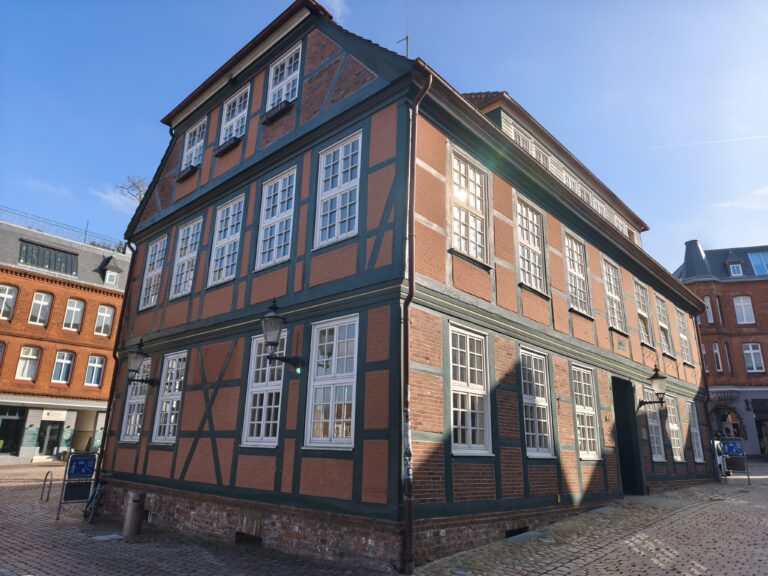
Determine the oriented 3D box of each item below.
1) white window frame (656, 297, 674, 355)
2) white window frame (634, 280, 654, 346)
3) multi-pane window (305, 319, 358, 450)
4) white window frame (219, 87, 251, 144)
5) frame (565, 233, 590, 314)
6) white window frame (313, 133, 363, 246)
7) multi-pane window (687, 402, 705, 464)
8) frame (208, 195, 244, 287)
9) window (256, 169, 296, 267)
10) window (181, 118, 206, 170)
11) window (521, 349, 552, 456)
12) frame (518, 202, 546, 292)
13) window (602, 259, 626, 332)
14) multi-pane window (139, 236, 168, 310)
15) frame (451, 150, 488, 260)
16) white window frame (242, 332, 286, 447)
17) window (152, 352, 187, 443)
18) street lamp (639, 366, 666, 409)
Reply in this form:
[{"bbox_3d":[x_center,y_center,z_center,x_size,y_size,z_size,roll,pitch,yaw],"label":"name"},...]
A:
[{"bbox_3d":[9.946,1.398,18.079,0.120,1.998,1.193,-14,-24,41],"label":"white window frame"},{"bbox_3d":[8.677,0.908,16.996,0.170,2.109,1.230,-14,-24,41],"label":"white window frame"},{"bbox_3d":[-0.875,1.621,8.834,1.235,2.199,0.150,-14,-24,40],"label":"multi-pane window"},{"bbox_3d":[-3.974,-4.489,13.584,1.284,1.601,0.120,-14,-24,41],"label":"white window frame"},{"bbox_3d":[5.008,-0.336,13.132,0.120,1.998,1.193,-14,-24,41],"label":"frame"},{"bbox_3d":[-0.837,-1.805,9.552,1.165,2.116,0.170,-14,-23,40],"label":"white window frame"},{"bbox_3d":[11.335,5.221,18.569,0.120,2.098,1.234,-14,-24,41],"label":"multi-pane window"},{"bbox_3d":[-3.661,-1.076,11.966,1.165,2.116,0.170,-14,-23,40],"label":"frame"},{"bbox_3d":[-2.321,-1.490,11.111,1.242,2.141,0.150,-14,-24,40],"label":"window"},{"bbox_3d":[-5.367,-4.027,14.521,1.144,1.466,0.170,-14,-23,40],"label":"window"},{"bbox_3d":[3.116,2.336,10.408,0.170,2.116,1.180,-14,-24,41],"label":"window"},{"bbox_3d":[3.301,-0.913,11.444,0.170,2.109,1.230,-14,-24,41],"label":"frame"},{"bbox_3d":[6.730,0.258,14.983,0.170,2.109,1.230,-14,-24,41],"label":"window"},{"bbox_3d":[-6.711,-0.404,14.962,1.226,2.141,0.150,-14,-24,40],"label":"multi-pane window"},{"bbox_3d":[1.706,-1.574,10.069,0.150,2.156,1.250,-14,-24,41],"label":"frame"},{"bbox_3d":[-2.337,1.983,10.117,1.227,2.199,0.150,-14,-24,40],"label":"white window frame"},{"bbox_3d":[-5.039,2.585,12.117,1.180,2.116,0.170,-14,-23,40],"label":"window"},{"bbox_3d":[8.145,2.974,15.407,0.880,1.280,0.480,-14,-24,41],"label":"street lamp"}]

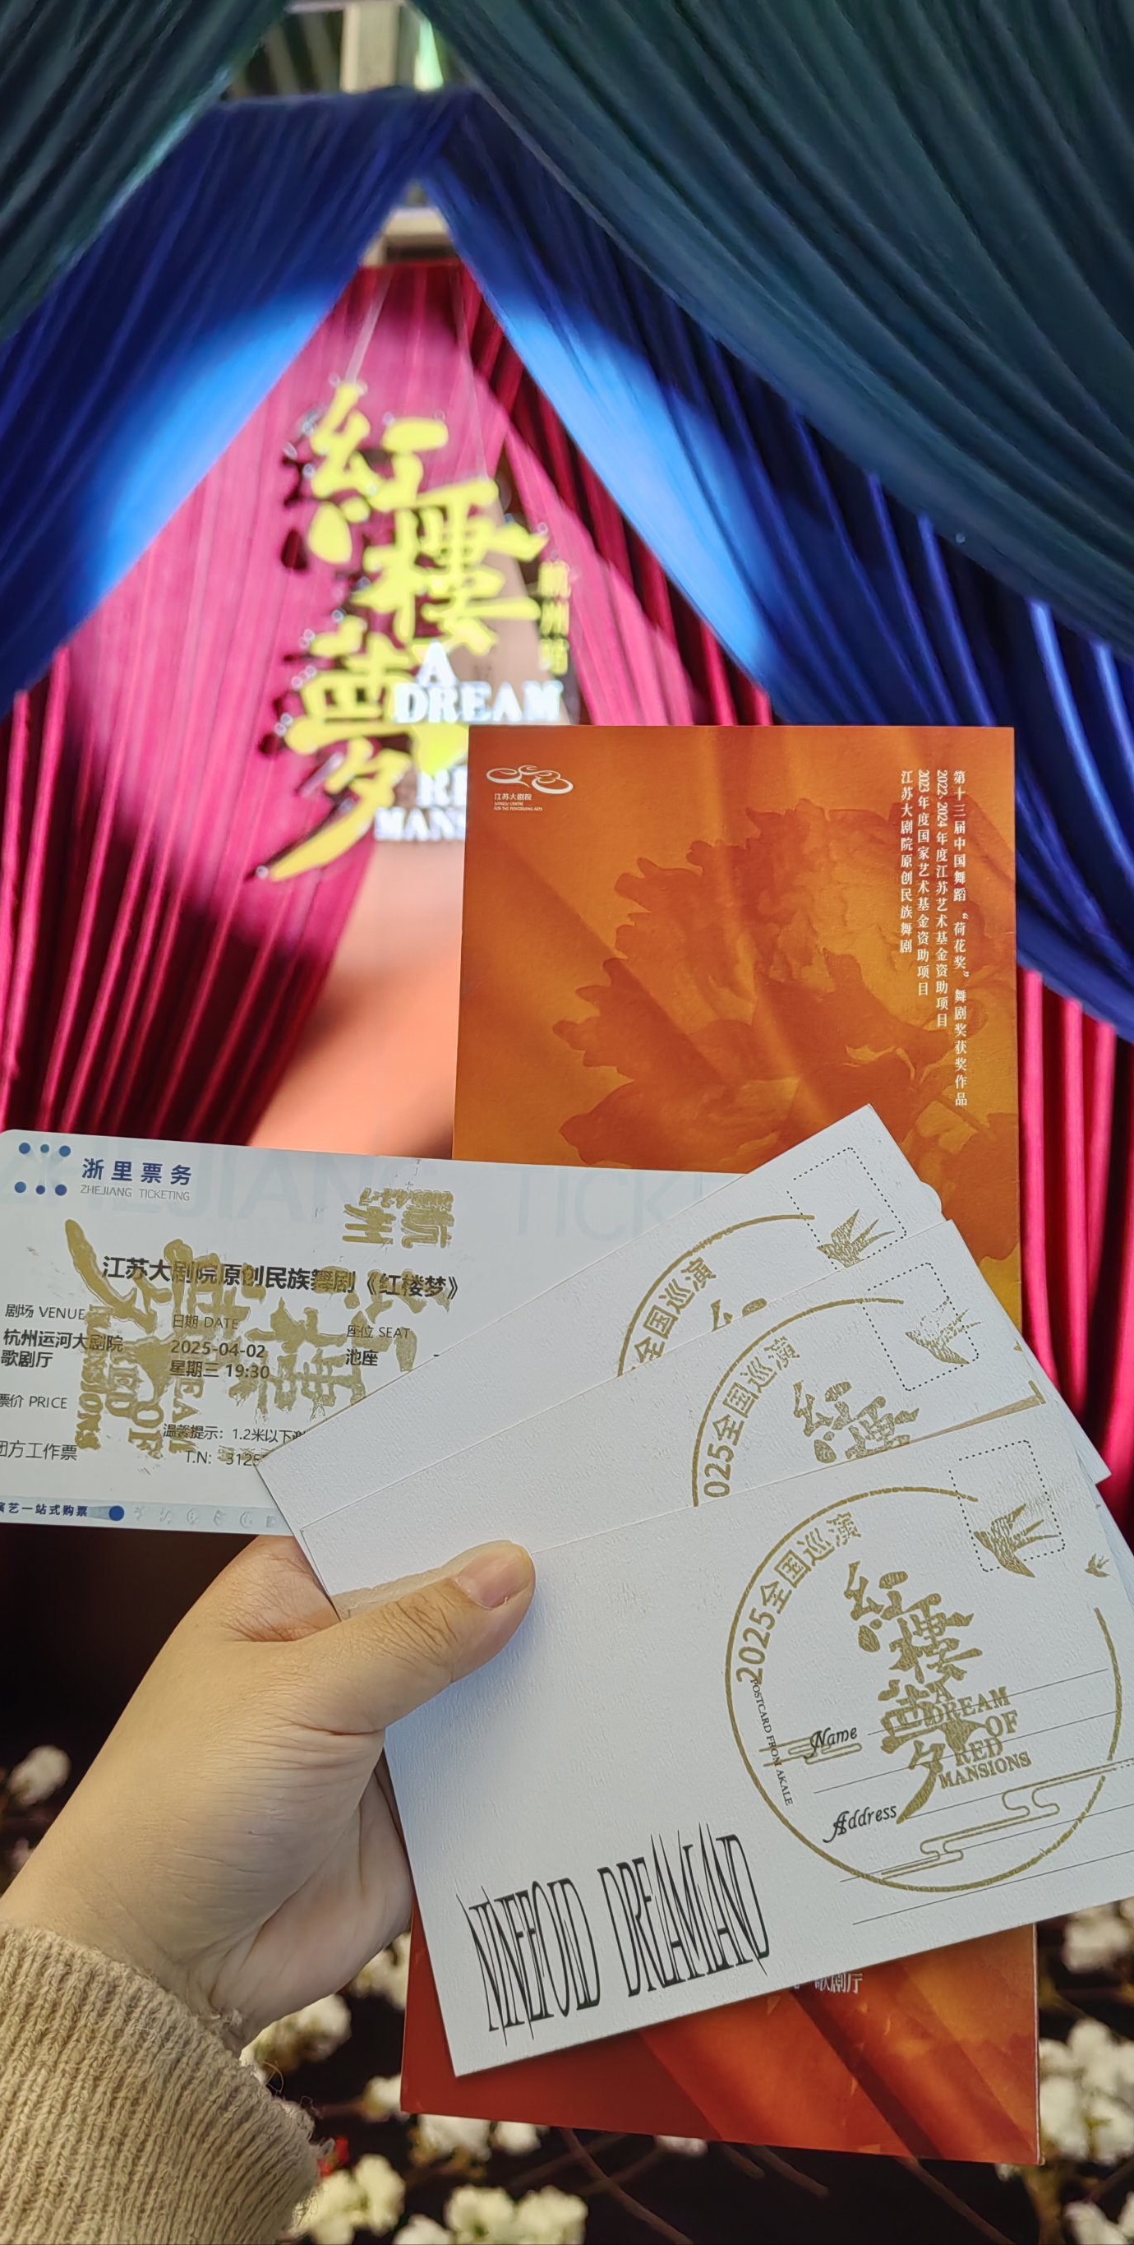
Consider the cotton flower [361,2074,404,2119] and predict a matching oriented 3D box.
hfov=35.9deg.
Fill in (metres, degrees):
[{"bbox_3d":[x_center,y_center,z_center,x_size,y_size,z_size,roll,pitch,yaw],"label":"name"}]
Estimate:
[{"bbox_3d":[-0.204,1.096,1.970,0.060,0.056,0.060,0,-3,0],"label":"cotton flower"}]

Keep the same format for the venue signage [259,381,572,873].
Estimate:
[{"bbox_3d":[-0.238,-0.778,2.750,0.490,0.770,0.060,0,-3,0],"label":"venue signage"}]

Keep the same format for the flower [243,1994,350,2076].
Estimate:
[{"bbox_3d":[-0.225,0.756,1.451,0.089,0.062,0.075,0,-3,0],"label":"flower"}]

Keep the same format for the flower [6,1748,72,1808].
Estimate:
[{"bbox_3d":[-0.559,0.690,1.850,0.065,0.059,0.067,0,-3,0],"label":"flower"}]

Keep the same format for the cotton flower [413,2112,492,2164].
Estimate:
[{"bbox_3d":[-0.114,1.005,1.740,0.076,0.066,0.070,0,-3,0],"label":"cotton flower"}]

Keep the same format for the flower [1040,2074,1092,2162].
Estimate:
[{"bbox_3d":[0.381,0.772,1.357,0.051,0.063,0.060,0,-3,0],"label":"flower"}]

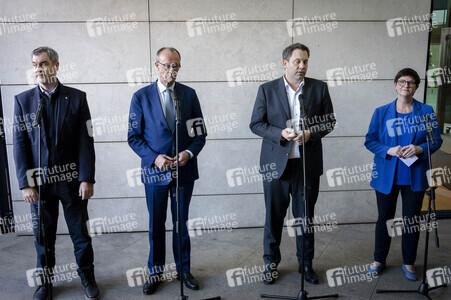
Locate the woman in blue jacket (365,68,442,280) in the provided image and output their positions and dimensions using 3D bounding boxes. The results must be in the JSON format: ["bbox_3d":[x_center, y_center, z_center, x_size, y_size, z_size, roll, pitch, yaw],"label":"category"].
[{"bbox_3d":[1.431,0.190,3.068,0.567,1.676,0.370,3,9,23],"label":"woman in blue jacket"}]

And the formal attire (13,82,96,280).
[{"bbox_3d":[-1.262,0.260,2.842,0.565,1.517,0.330,-4,9,-18],"label":"formal attire"}]

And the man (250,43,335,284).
[{"bbox_3d":[0.535,0.107,3.024,0.671,1.878,0.400,0,9,3],"label":"man"}]

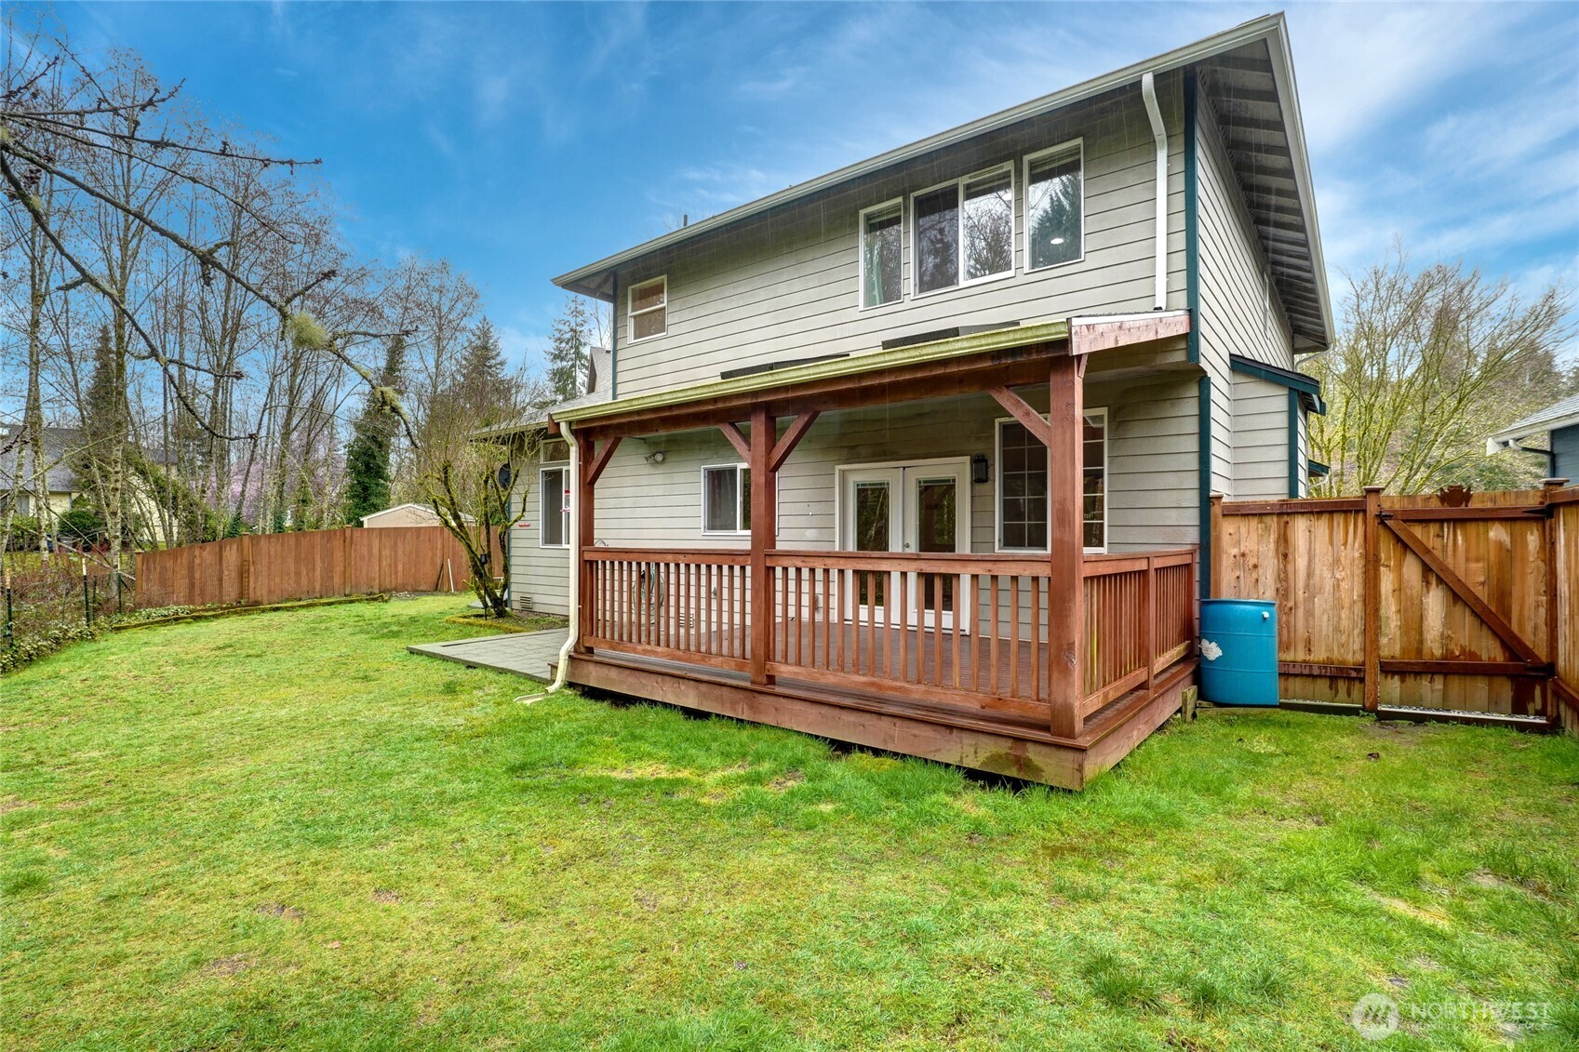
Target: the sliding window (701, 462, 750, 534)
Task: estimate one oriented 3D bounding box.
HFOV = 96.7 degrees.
[{"bbox_3d":[-0.758,-0.391,10.517,1.520,1.060,0.090,0,-1,38],"label":"sliding window"}]

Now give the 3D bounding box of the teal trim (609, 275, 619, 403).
[{"bbox_3d":[-2.853,-2.792,11.448,0.100,2.600,0.050,0,-1,38],"label":"teal trim"}]

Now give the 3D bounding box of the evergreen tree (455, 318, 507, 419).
[{"bbox_3d":[-16.668,-4.647,38.000,4.500,13.290,4.500,0,-1,0],"label":"evergreen tree"}]

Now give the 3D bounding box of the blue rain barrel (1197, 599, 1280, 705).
[{"bbox_3d":[4.061,1.122,6.343,0.600,0.876,0.600,0,-1,38],"label":"blue rain barrel"}]

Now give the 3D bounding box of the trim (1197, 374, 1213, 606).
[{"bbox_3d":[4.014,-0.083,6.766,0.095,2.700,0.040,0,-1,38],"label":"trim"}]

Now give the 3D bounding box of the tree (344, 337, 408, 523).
[{"bbox_3d":[-16.540,-2.842,28.000,2.700,9.480,2.700,0,-1,0],"label":"tree"}]

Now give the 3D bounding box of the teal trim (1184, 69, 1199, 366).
[{"bbox_3d":[3.655,-2.813,6.341,0.095,2.700,0.040,0,-1,38],"label":"teal trim"}]

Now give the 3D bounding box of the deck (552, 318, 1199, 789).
[{"bbox_3d":[0.794,-0.181,6.689,4.950,3.450,4.050,0,-1,38],"label":"deck"}]

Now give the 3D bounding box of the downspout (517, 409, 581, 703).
[{"bbox_3d":[-2.222,0.300,6.503,0.160,2.580,0.650,0,-1,38],"label":"downspout"}]

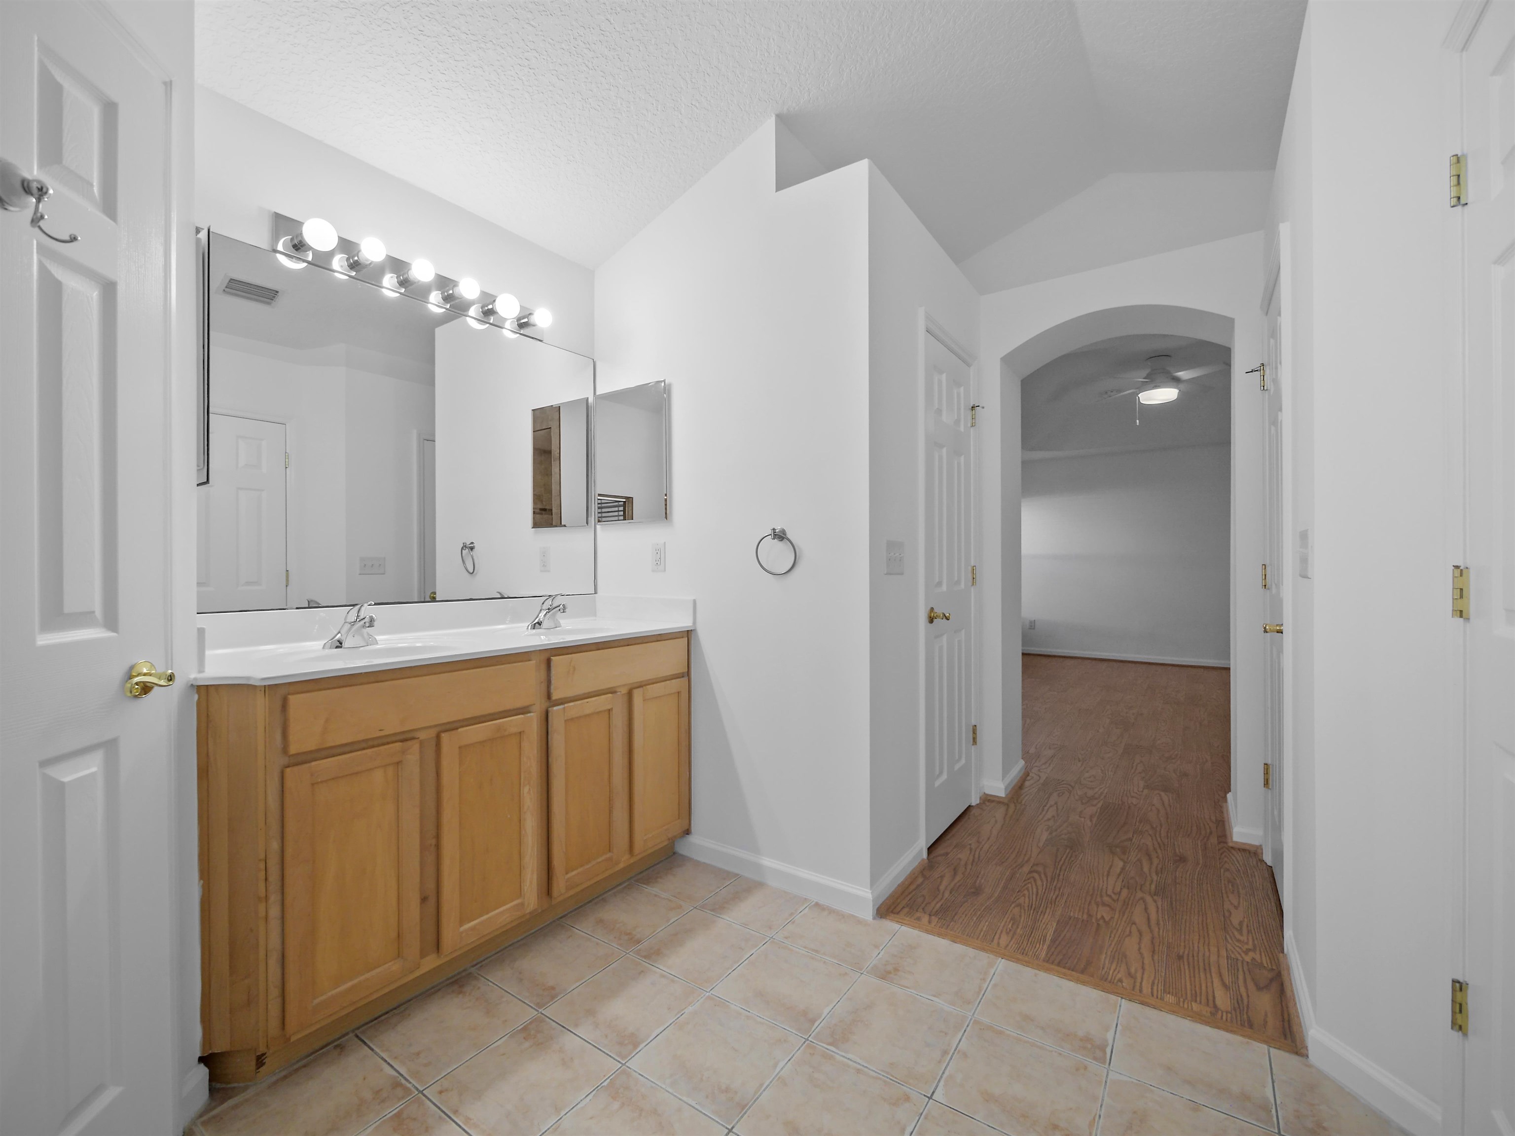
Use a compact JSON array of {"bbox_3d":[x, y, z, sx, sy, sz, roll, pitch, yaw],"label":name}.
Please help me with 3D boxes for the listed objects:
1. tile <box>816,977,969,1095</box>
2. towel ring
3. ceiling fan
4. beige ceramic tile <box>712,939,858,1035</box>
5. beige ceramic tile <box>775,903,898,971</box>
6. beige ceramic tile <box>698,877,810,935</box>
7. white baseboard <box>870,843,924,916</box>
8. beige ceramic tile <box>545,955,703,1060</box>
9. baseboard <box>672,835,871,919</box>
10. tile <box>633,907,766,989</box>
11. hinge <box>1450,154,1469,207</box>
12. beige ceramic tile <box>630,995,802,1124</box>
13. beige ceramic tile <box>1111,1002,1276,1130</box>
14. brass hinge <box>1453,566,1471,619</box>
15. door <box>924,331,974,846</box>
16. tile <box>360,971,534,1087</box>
[{"bbox_3d":[0.336,1.150,1.525,0.300,0.010,0.300,0,0,35],"label":"tile"},{"bbox_3d":[0.075,-0.056,2.157,0.160,0.166,0.067,0,0,35],"label":"towel ring"},{"bbox_3d":[3.246,-1.516,4.950,1.280,0.380,1.280,0,0,34],"label":"ceiling fan"},{"bbox_3d":[0.083,1.150,1.690,0.300,0.010,0.300,0,0,35],"label":"beige ceramic tile"},{"bbox_3d":[0.244,1.138,1.901,0.299,0.010,0.262,0,0,34],"label":"beige ceramic tile"},{"bbox_3d":[-0.007,1.139,2.066,0.302,0.010,0.256,0,0,34],"label":"beige ceramic tile"},{"bbox_3d":[0.493,1.087,2.161,0.015,0.092,0.460,0,0,34],"label":"white baseboard"},{"bbox_3d":[-0.346,1.150,1.616,0.300,0.010,0.300,0,0,35],"label":"beige ceramic tile"},{"bbox_3d":[0.027,1.089,2.212,0.844,0.092,0.015,0,0,34],"label":"baseboard"},{"bbox_3d":[-0.169,1.140,1.841,0.299,0.010,0.299,0,0,34],"label":"tile"},{"bbox_3d":[1.294,-0.715,1.130,0.015,0.090,0.027,0,0,-12],"label":"hinge"},{"bbox_3d":[-0.092,1.139,1.435,0.298,0.010,0.295,0,0,34],"label":"beige ceramic tile"},{"bbox_3d":[1.012,1.150,1.432,0.300,0.010,0.285,0,0,35],"label":"beige ceramic tile"},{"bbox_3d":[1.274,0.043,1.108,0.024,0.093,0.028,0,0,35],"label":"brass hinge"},{"bbox_3d":[0.806,0.088,2.625,0.037,2.030,0.600,0,0,35],"label":"door"},{"bbox_3d":[-0.774,1.150,1.545,0.300,0.010,0.300,0,0,35],"label":"tile"}]

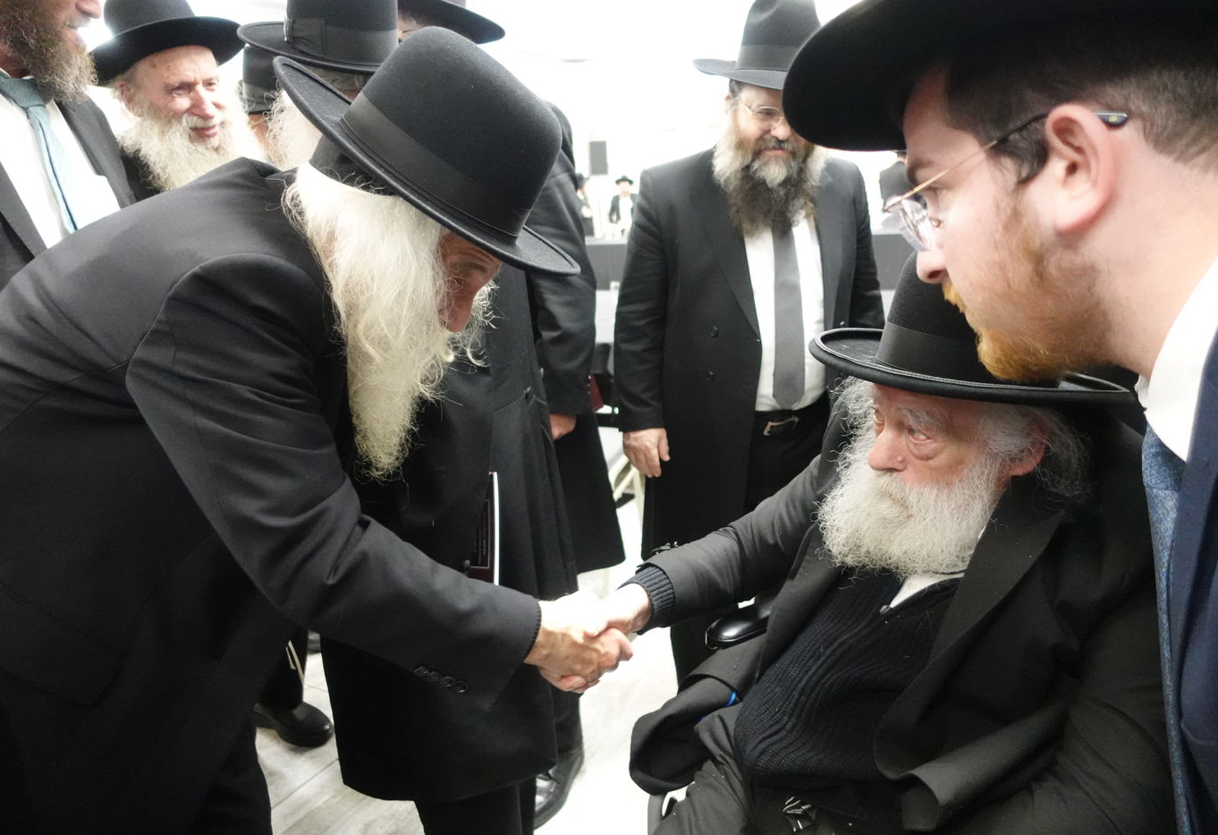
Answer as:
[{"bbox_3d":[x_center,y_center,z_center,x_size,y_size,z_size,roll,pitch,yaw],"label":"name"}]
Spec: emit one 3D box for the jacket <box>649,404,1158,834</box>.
[{"bbox_3d":[0.401,0.310,1.099,0.580,0.640,0.620,-15,18,-37],"label":"jacket"}]

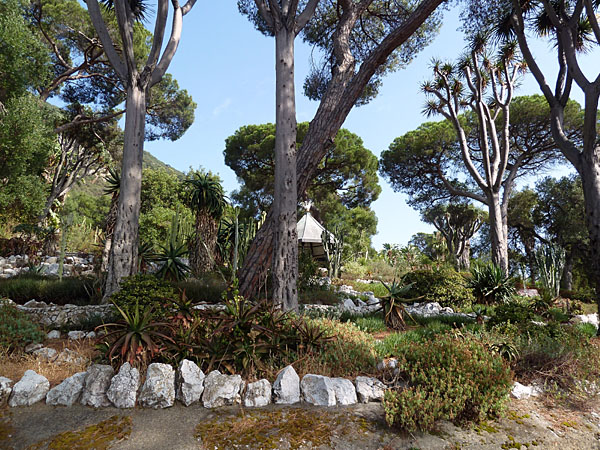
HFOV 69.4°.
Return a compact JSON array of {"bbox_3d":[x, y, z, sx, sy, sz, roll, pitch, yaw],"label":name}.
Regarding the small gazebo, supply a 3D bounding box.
[{"bbox_3d":[0.449,0.626,20.500,2.600,3.598,2.600,0,-5,0],"label":"small gazebo"}]

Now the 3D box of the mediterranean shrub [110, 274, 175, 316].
[{"bbox_3d":[-2.872,1.285,7.900,1.167,0.766,1.100,0,-4,0],"label":"mediterranean shrub"}]

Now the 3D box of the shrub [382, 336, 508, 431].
[{"bbox_3d":[1.521,1.625,4.500,1.303,0.896,1.100,0,-4,0],"label":"shrub"}]

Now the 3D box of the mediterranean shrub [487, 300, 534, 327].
[{"bbox_3d":[3.984,1.693,8.200,0.920,0.523,0.800,0,-5,0],"label":"mediterranean shrub"}]

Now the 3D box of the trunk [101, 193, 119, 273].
[{"bbox_3d":[-4.968,0.196,11.300,0.446,2.086,0.450,0,-4,0],"label":"trunk"}]

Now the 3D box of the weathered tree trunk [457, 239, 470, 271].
[{"bbox_3d":[7.924,1.478,21.000,0.645,1.454,0.600,0,-4,0],"label":"weathered tree trunk"}]

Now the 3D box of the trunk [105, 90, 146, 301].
[{"bbox_3d":[-3.544,-0.680,8.800,0.785,4.346,0.680,0,-4,0],"label":"trunk"}]

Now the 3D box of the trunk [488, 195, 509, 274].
[{"bbox_3d":[6.185,0.333,13.500,0.580,2.589,0.550,0,-5,0],"label":"trunk"}]

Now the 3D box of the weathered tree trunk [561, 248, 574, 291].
[{"bbox_3d":[9.260,1.555,15.000,0.450,1.481,0.430,0,-5,0],"label":"weathered tree trunk"}]

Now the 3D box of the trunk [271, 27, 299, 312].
[{"bbox_3d":[-0.304,-1.144,8.500,0.500,5.724,0.490,0,-5,0],"label":"trunk"}]

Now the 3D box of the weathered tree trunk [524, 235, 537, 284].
[{"bbox_3d":[10.639,1.592,20.000,0.526,2.308,0.500,0,-4,0],"label":"weathered tree trunk"}]

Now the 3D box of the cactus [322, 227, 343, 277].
[{"bbox_3d":[1.163,0.997,15.500,0.720,1.892,0.650,0,-5,0],"label":"cactus"}]

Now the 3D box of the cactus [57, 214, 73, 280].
[{"bbox_3d":[-5.979,0.604,11.000,0.350,1.749,0.280,0,-5,0],"label":"cactus"}]

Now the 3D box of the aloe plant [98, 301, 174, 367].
[{"bbox_3d":[-1.887,1.250,5.000,0.880,0.749,0.850,0,-5,0],"label":"aloe plant"}]

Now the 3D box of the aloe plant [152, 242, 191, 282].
[{"bbox_3d":[-3.203,0.935,10.800,0.947,0.977,0.900,0,-4,0],"label":"aloe plant"}]

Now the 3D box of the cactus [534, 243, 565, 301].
[{"bbox_3d":[8.349,1.556,14.500,1.004,1.941,0.950,0,-4,0],"label":"cactus"}]

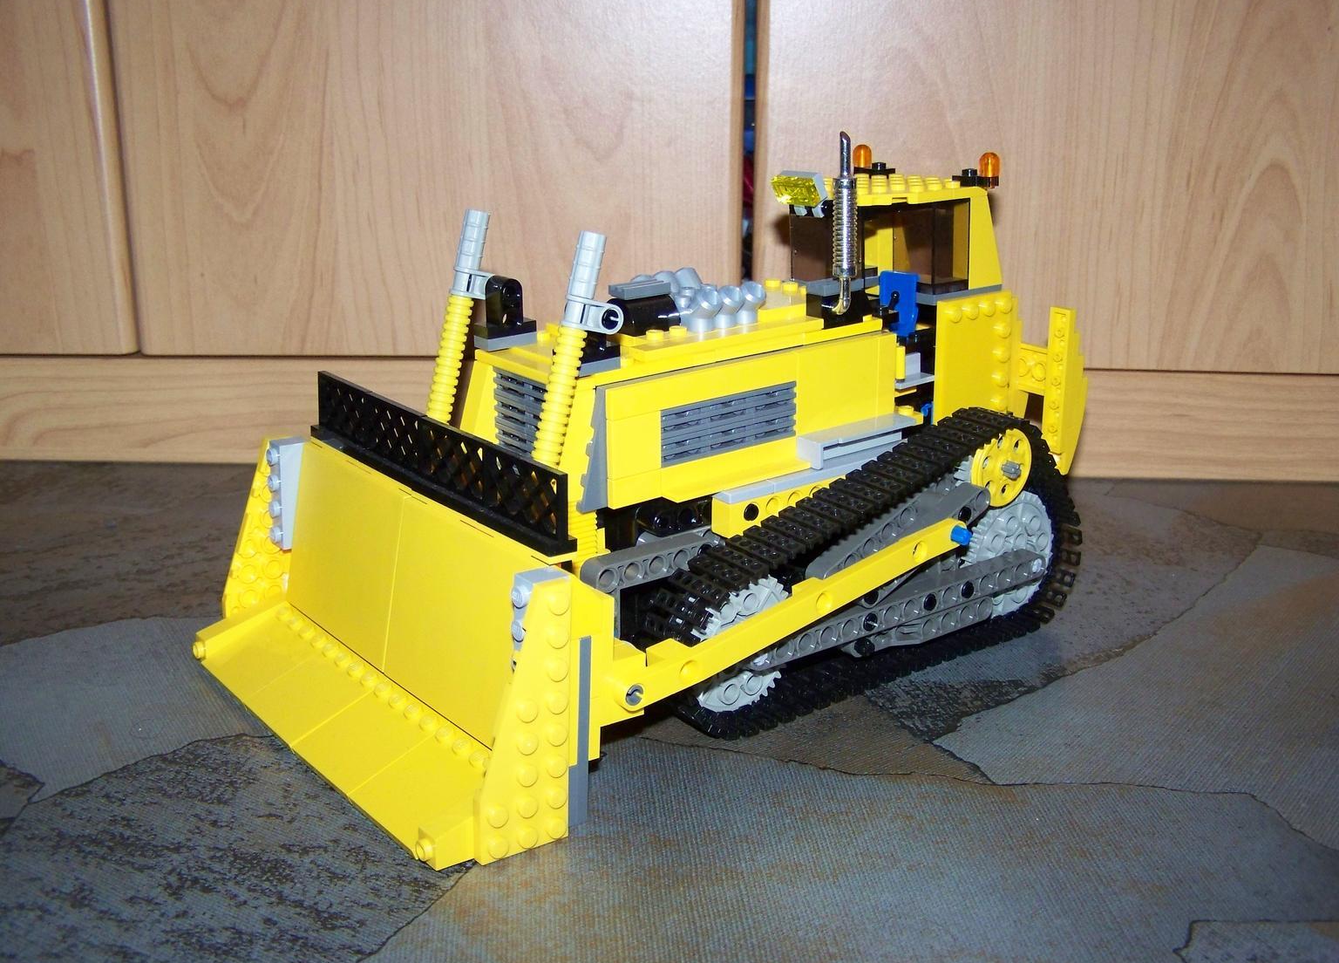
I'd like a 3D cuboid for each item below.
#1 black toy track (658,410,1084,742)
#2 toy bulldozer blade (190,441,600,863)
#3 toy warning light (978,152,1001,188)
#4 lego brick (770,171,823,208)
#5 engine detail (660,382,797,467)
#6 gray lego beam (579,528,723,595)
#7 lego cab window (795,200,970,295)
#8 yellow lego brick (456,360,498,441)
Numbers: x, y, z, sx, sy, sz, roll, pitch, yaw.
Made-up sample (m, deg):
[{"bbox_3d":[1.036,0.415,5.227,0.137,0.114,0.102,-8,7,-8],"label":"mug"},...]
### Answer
[{"bbox_3d":[0.059,0.023,0.420,0.165,0.069,0.021,-14,23,-36],"label":"black toy track"},{"bbox_3d":[-0.080,0.036,0.385,0.044,0.066,0.154,-11,21,-37],"label":"toy bulldozer blade"},{"bbox_3d":[0.099,-0.096,0.453,0.007,0.012,0.007,0,18,0],"label":"toy warning light"},{"bbox_3d":[0.039,-0.088,0.444,0.006,0.009,0.016,-37,35,-25],"label":"lego brick"},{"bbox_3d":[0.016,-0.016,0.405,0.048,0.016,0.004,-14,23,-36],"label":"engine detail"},{"bbox_3d":[-0.005,0.020,0.384,0.040,0.008,0.008,-14,23,-36],"label":"gray lego beam"},{"bbox_3d":[0.066,-0.075,0.466,0.040,0.029,0.043,-14,23,-36],"label":"lego cab window"},{"bbox_3d":[-0.052,-0.020,0.417,0.016,0.029,0.008,-14,23,-36],"label":"yellow lego brick"}]

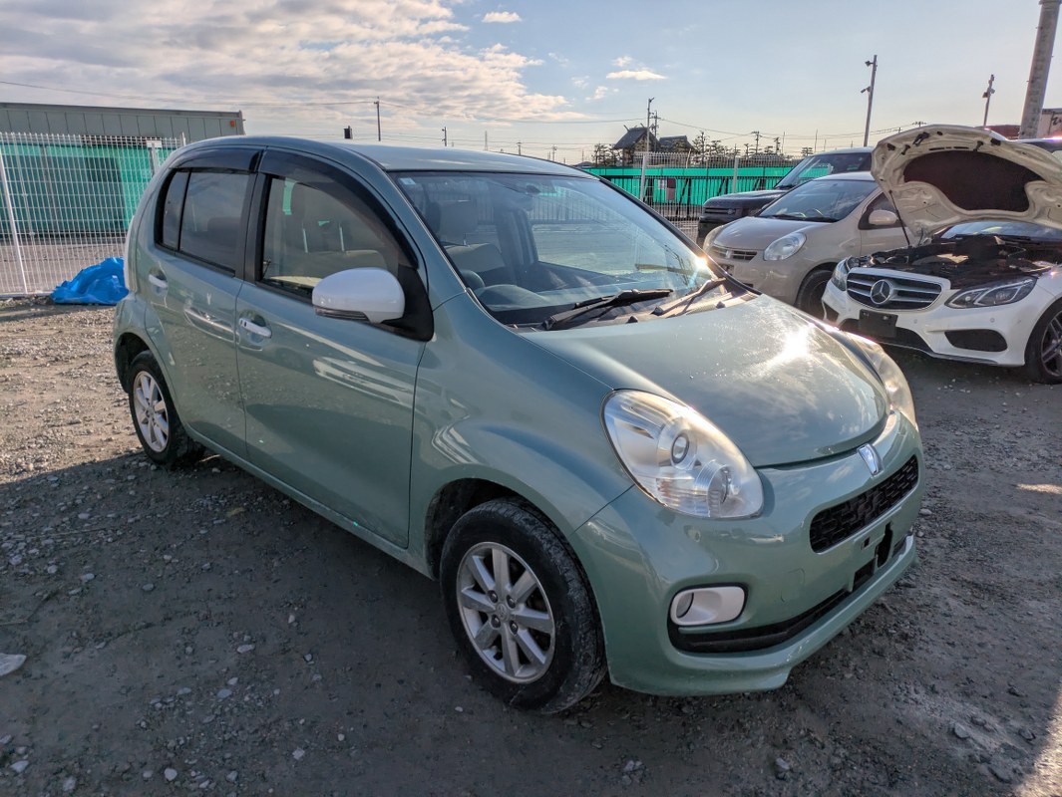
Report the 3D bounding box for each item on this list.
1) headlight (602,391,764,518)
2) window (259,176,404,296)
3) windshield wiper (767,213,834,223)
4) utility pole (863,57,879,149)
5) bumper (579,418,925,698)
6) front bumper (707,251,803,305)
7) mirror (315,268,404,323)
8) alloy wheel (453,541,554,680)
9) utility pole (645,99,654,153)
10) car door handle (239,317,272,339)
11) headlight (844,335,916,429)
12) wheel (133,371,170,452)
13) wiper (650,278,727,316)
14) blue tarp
[{"bbox_3d":[0.354,0.133,1.822,0.350,0.290,0.320,16,21,42],"label":"headlight"},{"bbox_3d":[-0.648,-0.526,2.514,0.910,0.430,0.050,16,5,41],"label":"window"},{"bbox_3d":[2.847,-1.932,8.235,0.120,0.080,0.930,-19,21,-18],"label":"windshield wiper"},{"bbox_3d":[16.901,-13.702,38.987,0.500,7.000,0.300,0,16,0],"label":"utility pole"},{"bbox_3d":[0.815,0.357,2.270,0.460,0.590,1.650,16,21,42],"label":"bumper"},{"bbox_3d":[2.181,-1.298,8.020,0.460,0.580,1.640,-6,16,-20],"label":"front bumper"},{"bbox_3d":[-0.453,-0.273,2.027,0.150,0.155,0.225,16,21,42],"label":"mirror"},{"bbox_3d":[-0.029,0.565,2.109,0.385,0.385,0.140,16,21,42],"label":"alloy wheel"},{"bbox_3d":[9.756,-21.179,64.029,0.500,7.300,0.300,0,16,0],"label":"utility pole"},{"bbox_3d":[-0.976,-0.245,2.713,0.225,0.040,0.045,16,21,42],"label":"car door handle"},{"bbox_3d":[1.182,-0.069,2.653,0.350,0.290,0.320,16,21,42],"label":"headlight"},{"bbox_3d":[-1.796,0.056,3.733,0.390,0.390,0.150,16,20,41],"label":"wheel"},{"bbox_3d":[0.577,-0.366,2.708,0.090,0.070,0.620,29,32,23],"label":"wiper"},{"bbox_3d":[-4.840,-1.345,8.750,1.050,0.460,0.700,-3,17,-9],"label":"blue tarp"}]

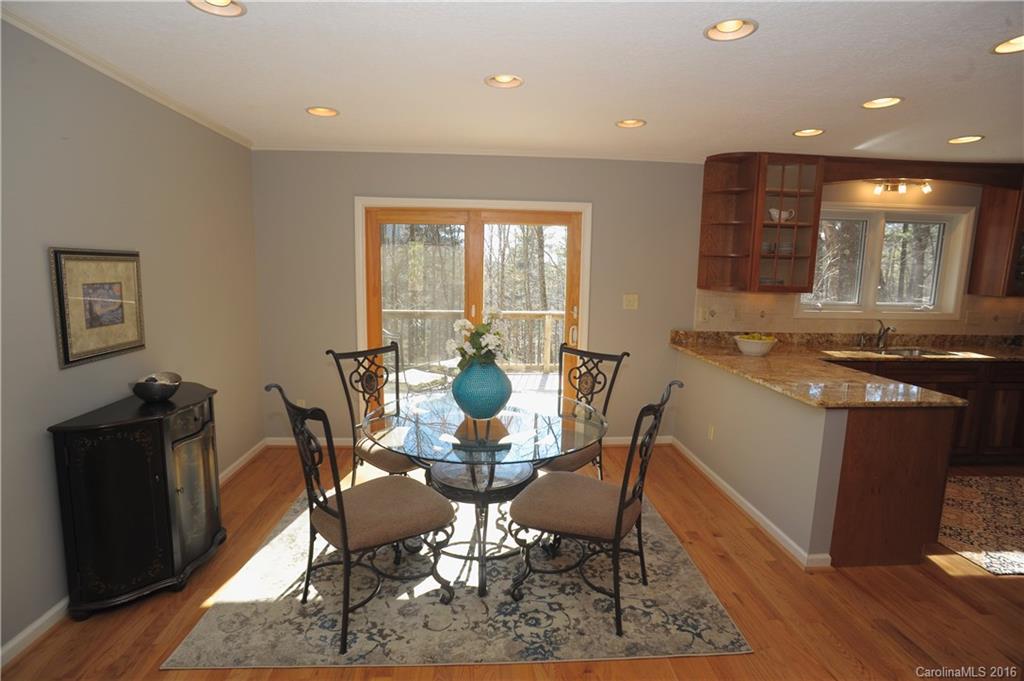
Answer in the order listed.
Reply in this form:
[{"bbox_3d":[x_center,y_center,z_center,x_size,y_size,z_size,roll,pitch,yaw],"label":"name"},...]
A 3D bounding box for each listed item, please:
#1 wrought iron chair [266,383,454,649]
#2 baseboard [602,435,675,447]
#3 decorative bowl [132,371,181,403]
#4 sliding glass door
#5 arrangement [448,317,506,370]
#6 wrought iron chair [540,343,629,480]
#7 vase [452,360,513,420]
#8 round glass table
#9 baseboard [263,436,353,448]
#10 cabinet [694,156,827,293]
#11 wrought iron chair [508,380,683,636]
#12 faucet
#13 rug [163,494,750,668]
[{"bbox_3d":[-0.636,0.696,2.268,0.650,1.030,0.500,-6,10,-41],"label":"wrought iron chair"},{"bbox_3d":[1.061,0.884,4.495,0.740,0.090,0.018,1,8,-3],"label":"baseboard"},{"bbox_3d":[-1.791,0.255,2.582,0.220,0.105,0.220,1,8,-3],"label":"decorative bowl"},{"bbox_3d":[-0.313,-0.076,4.370,1.780,2.000,0.100,1,8,-4],"label":"sliding glass door"},{"bbox_3d":[-0.160,0.007,2.605,0.315,0.300,0.305,1,8,-3],"label":"arrangement"},{"bbox_3d":[0.317,0.581,3.206,0.510,1.016,0.620,8,10,42],"label":"wrought iron chair"},{"bbox_3d":[-0.156,0.254,2.644,0.310,0.300,0.310,1,8,-3],"label":"vase"},{"bbox_3d":[-0.136,0.779,2.676,1.220,0.752,1.220,1,8,0],"label":"round glass table"},{"bbox_3d":[-1.695,0.869,4.365,0.800,0.096,0.018,1,8,-4],"label":"baseboard"},{"bbox_3d":[1.987,-0.938,4.131,0.790,1.065,0.340,1,8,-3],"label":"cabinet"},{"bbox_3d":[0.367,0.700,2.376,0.650,1.030,0.500,5,9,26],"label":"wrought iron chair"},{"bbox_3d":[3.204,-0.034,4.366,0.065,0.240,0.190,1,8,-4],"label":"faucet"},{"bbox_3d":[-0.218,1.156,2.791,2.320,0.012,1.600,1,8,-4],"label":"rug"}]

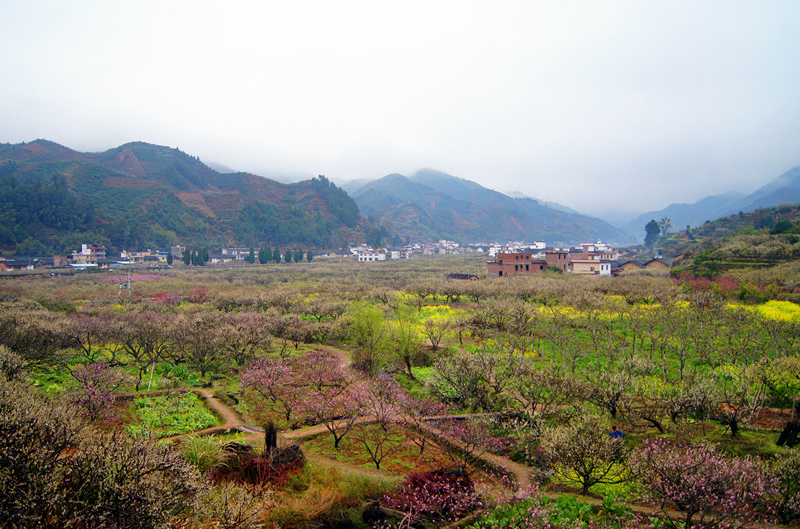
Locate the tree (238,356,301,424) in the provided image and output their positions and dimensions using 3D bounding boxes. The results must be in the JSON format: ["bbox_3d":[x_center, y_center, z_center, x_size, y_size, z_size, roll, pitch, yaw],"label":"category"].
[{"bbox_3d":[-7.697,7.491,43.135,3.660,3.660,3.660,0,2,0],"label":"tree"}]

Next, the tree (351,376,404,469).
[{"bbox_3d":[-1.054,7.502,34.242,2.530,4.210,2.780,0,2,0],"label":"tree"}]

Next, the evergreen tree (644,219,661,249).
[{"bbox_3d":[127.577,-14.652,370.000,7.800,15.500,7.800,0,2,0],"label":"evergreen tree"}]

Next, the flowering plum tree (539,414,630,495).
[{"bbox_3d":[7.792,8.078,30.873,3.890,3.270,3.890,0,2,0],"label":"flowering plum tree"}]

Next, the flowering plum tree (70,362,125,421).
[{"bbox_3d":[-18.142,7.637,43.866,3.480,3.320,3.480,0,2,0],"label":"flowering plum tree"}]

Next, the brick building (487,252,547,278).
[{"bbox_3d":[34.999,0.751,220.000,17.500,8.000,12.000,0,2,-3],"label":"brick building"}]

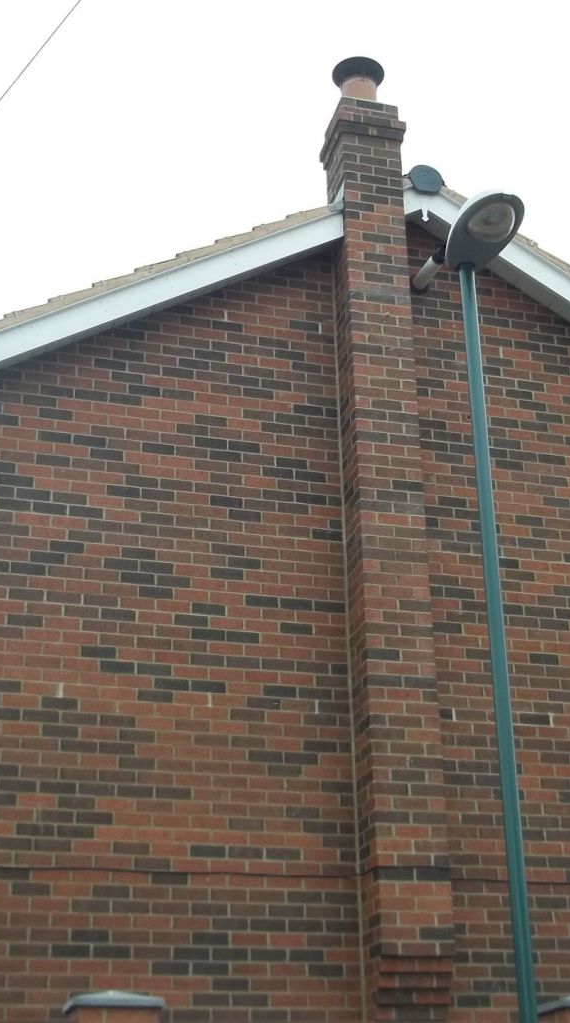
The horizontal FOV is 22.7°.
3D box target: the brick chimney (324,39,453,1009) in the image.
[{"bbox_3d":[0.622,-0.041,9.363,0.520,7.200,0.520,6,-24,-16],"label":"brick chimney"}]

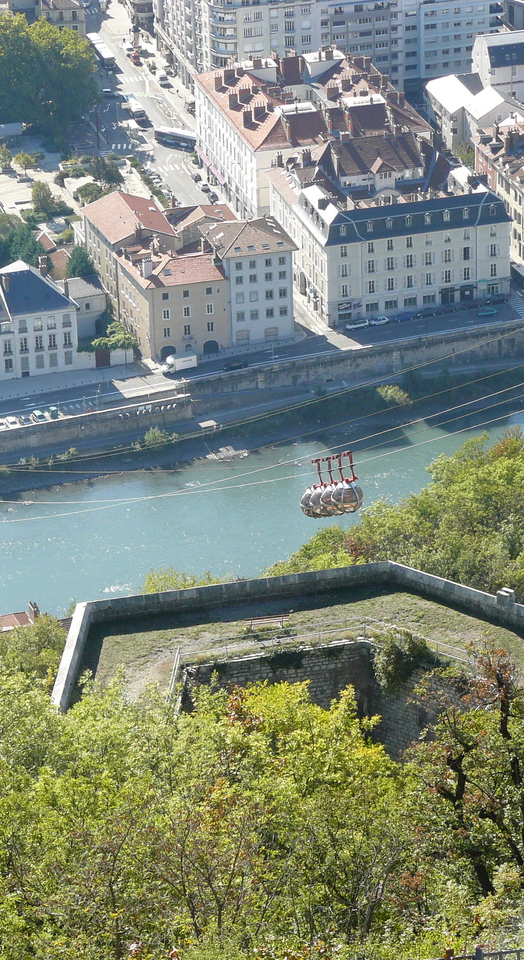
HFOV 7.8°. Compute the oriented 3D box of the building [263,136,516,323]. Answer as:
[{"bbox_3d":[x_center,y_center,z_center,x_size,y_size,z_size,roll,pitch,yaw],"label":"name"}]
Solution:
[{"bbox_3d":[23.210,-48.560,722.080,36.000,20.500,43.500,-8,26,-14],"label":"building"}]

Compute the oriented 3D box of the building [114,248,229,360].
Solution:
[{"bbox_3d":[-16.190,-34.170,699.360,14.800,15.600,20.000,-9,26,-16],"label":"building"}]

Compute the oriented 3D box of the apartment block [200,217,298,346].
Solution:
[{"bbox_3d":[-2.230,-36.580,680.740,13.600,19.000,16.000,-8,26,-14],"label":"apartment block"}]

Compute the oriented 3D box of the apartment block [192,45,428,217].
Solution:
[{"bbox_3d":[9.810,-69.170,765.280,36.500,22.000,47.000,-8,26,-14],"label":"apartment block"}]

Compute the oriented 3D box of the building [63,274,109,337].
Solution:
[{"bbox_3d":[-32.210,-30.650,681.310,9.000,9.200,7.000,-8,26,-14],"label":"building"}]

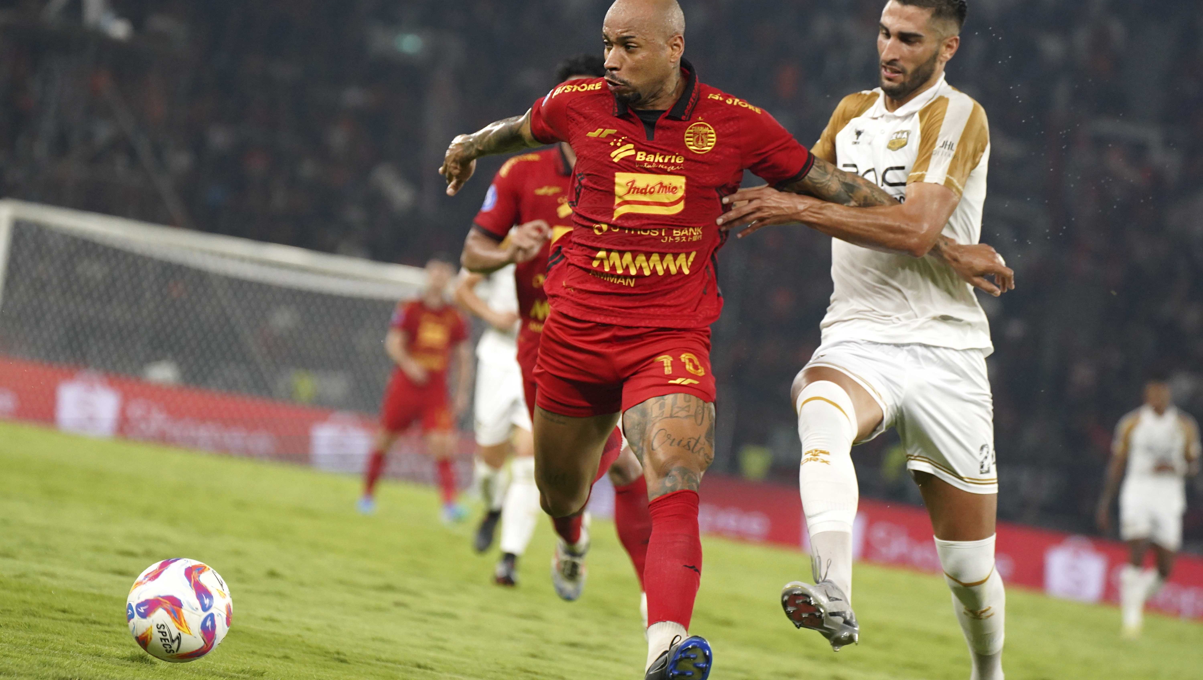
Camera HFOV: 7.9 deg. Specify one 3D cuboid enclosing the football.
[{"bbox_3d":[-0.884,0.568,18.350,0.220,0.220,0.220,9,-1,0],"label":"football"}]

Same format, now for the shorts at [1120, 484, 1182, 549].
[{"bbox_3d":[3.806,1.215,60.500,0.420,0.450,0.310,9,-1,0],"label":"shorts"}]

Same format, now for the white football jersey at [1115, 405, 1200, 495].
[{"bbox_3d":[3.848,0.747,60.500,0.540,0.580,0.320,9,-1,0],"label":"white football jersey"}]

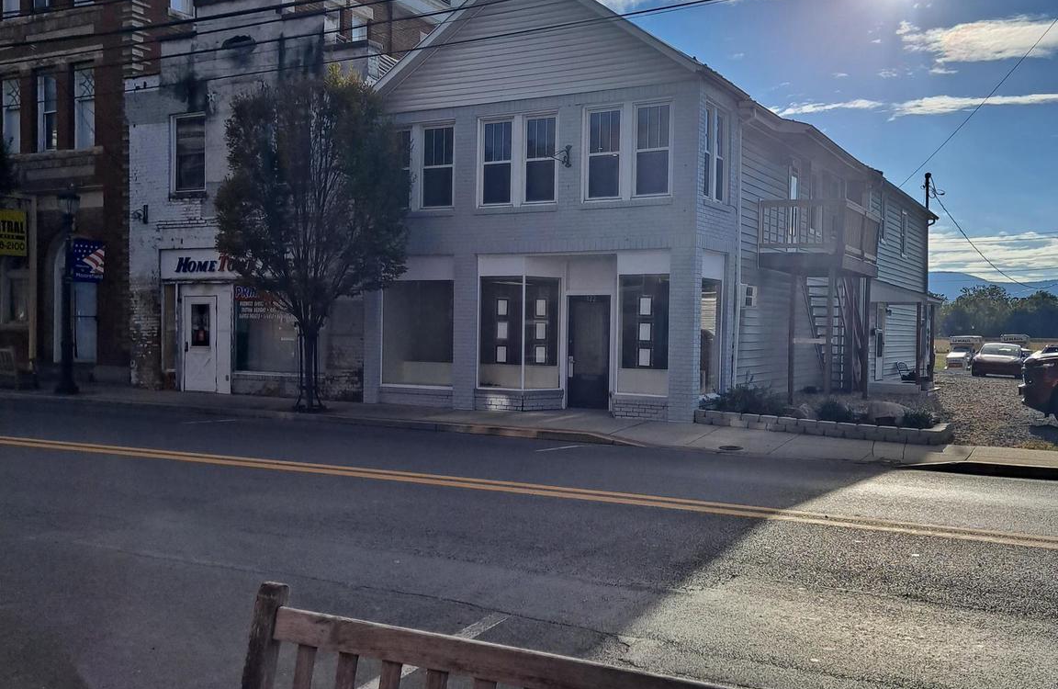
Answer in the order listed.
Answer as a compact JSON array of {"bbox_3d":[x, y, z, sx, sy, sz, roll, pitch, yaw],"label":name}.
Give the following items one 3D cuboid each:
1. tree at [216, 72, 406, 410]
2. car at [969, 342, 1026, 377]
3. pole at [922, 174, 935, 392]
[{"bbox_3d":[-3.877,-1.841,18.100,3.400,6.000,3.400,1,1,0],"label":"tree"},{"bbox_3d":[19.597,0.578,42.241,1.840,1.430,4.600,1,1,27],"label":"car"},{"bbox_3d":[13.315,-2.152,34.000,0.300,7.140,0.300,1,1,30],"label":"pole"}]

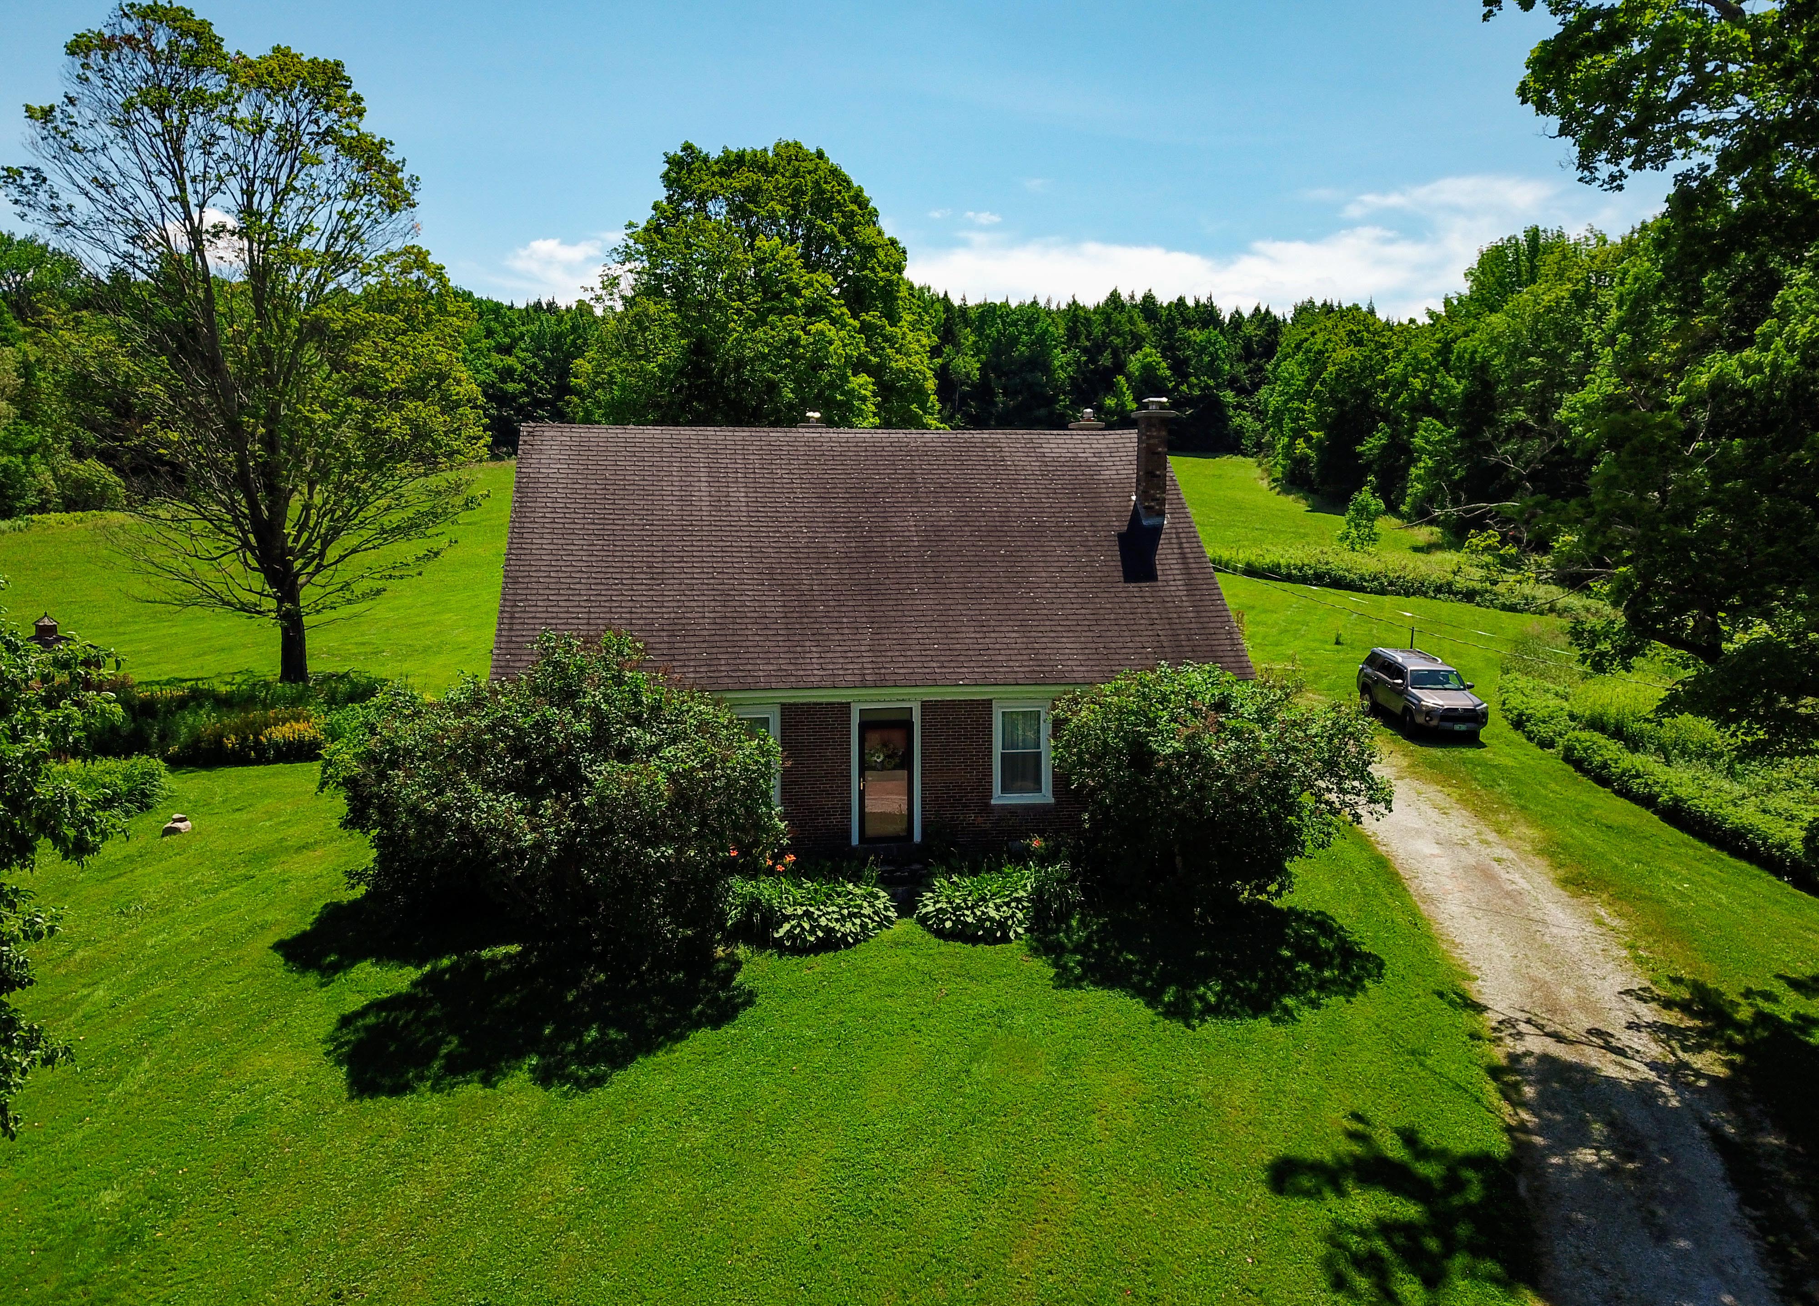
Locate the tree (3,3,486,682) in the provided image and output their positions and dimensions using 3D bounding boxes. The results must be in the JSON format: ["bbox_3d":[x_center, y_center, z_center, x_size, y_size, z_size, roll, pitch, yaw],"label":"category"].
[{"bbox_3d":[-18.808,-8.370,39.011,12.800,18.700,12.500,0,8,0],"label":"tree"}]

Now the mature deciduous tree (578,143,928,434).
[{"bbox_3d":[-6.143,-11.239,53.938,14.500,17.200,14.000,0,8,0],"label":"mature deciduous tree"}]

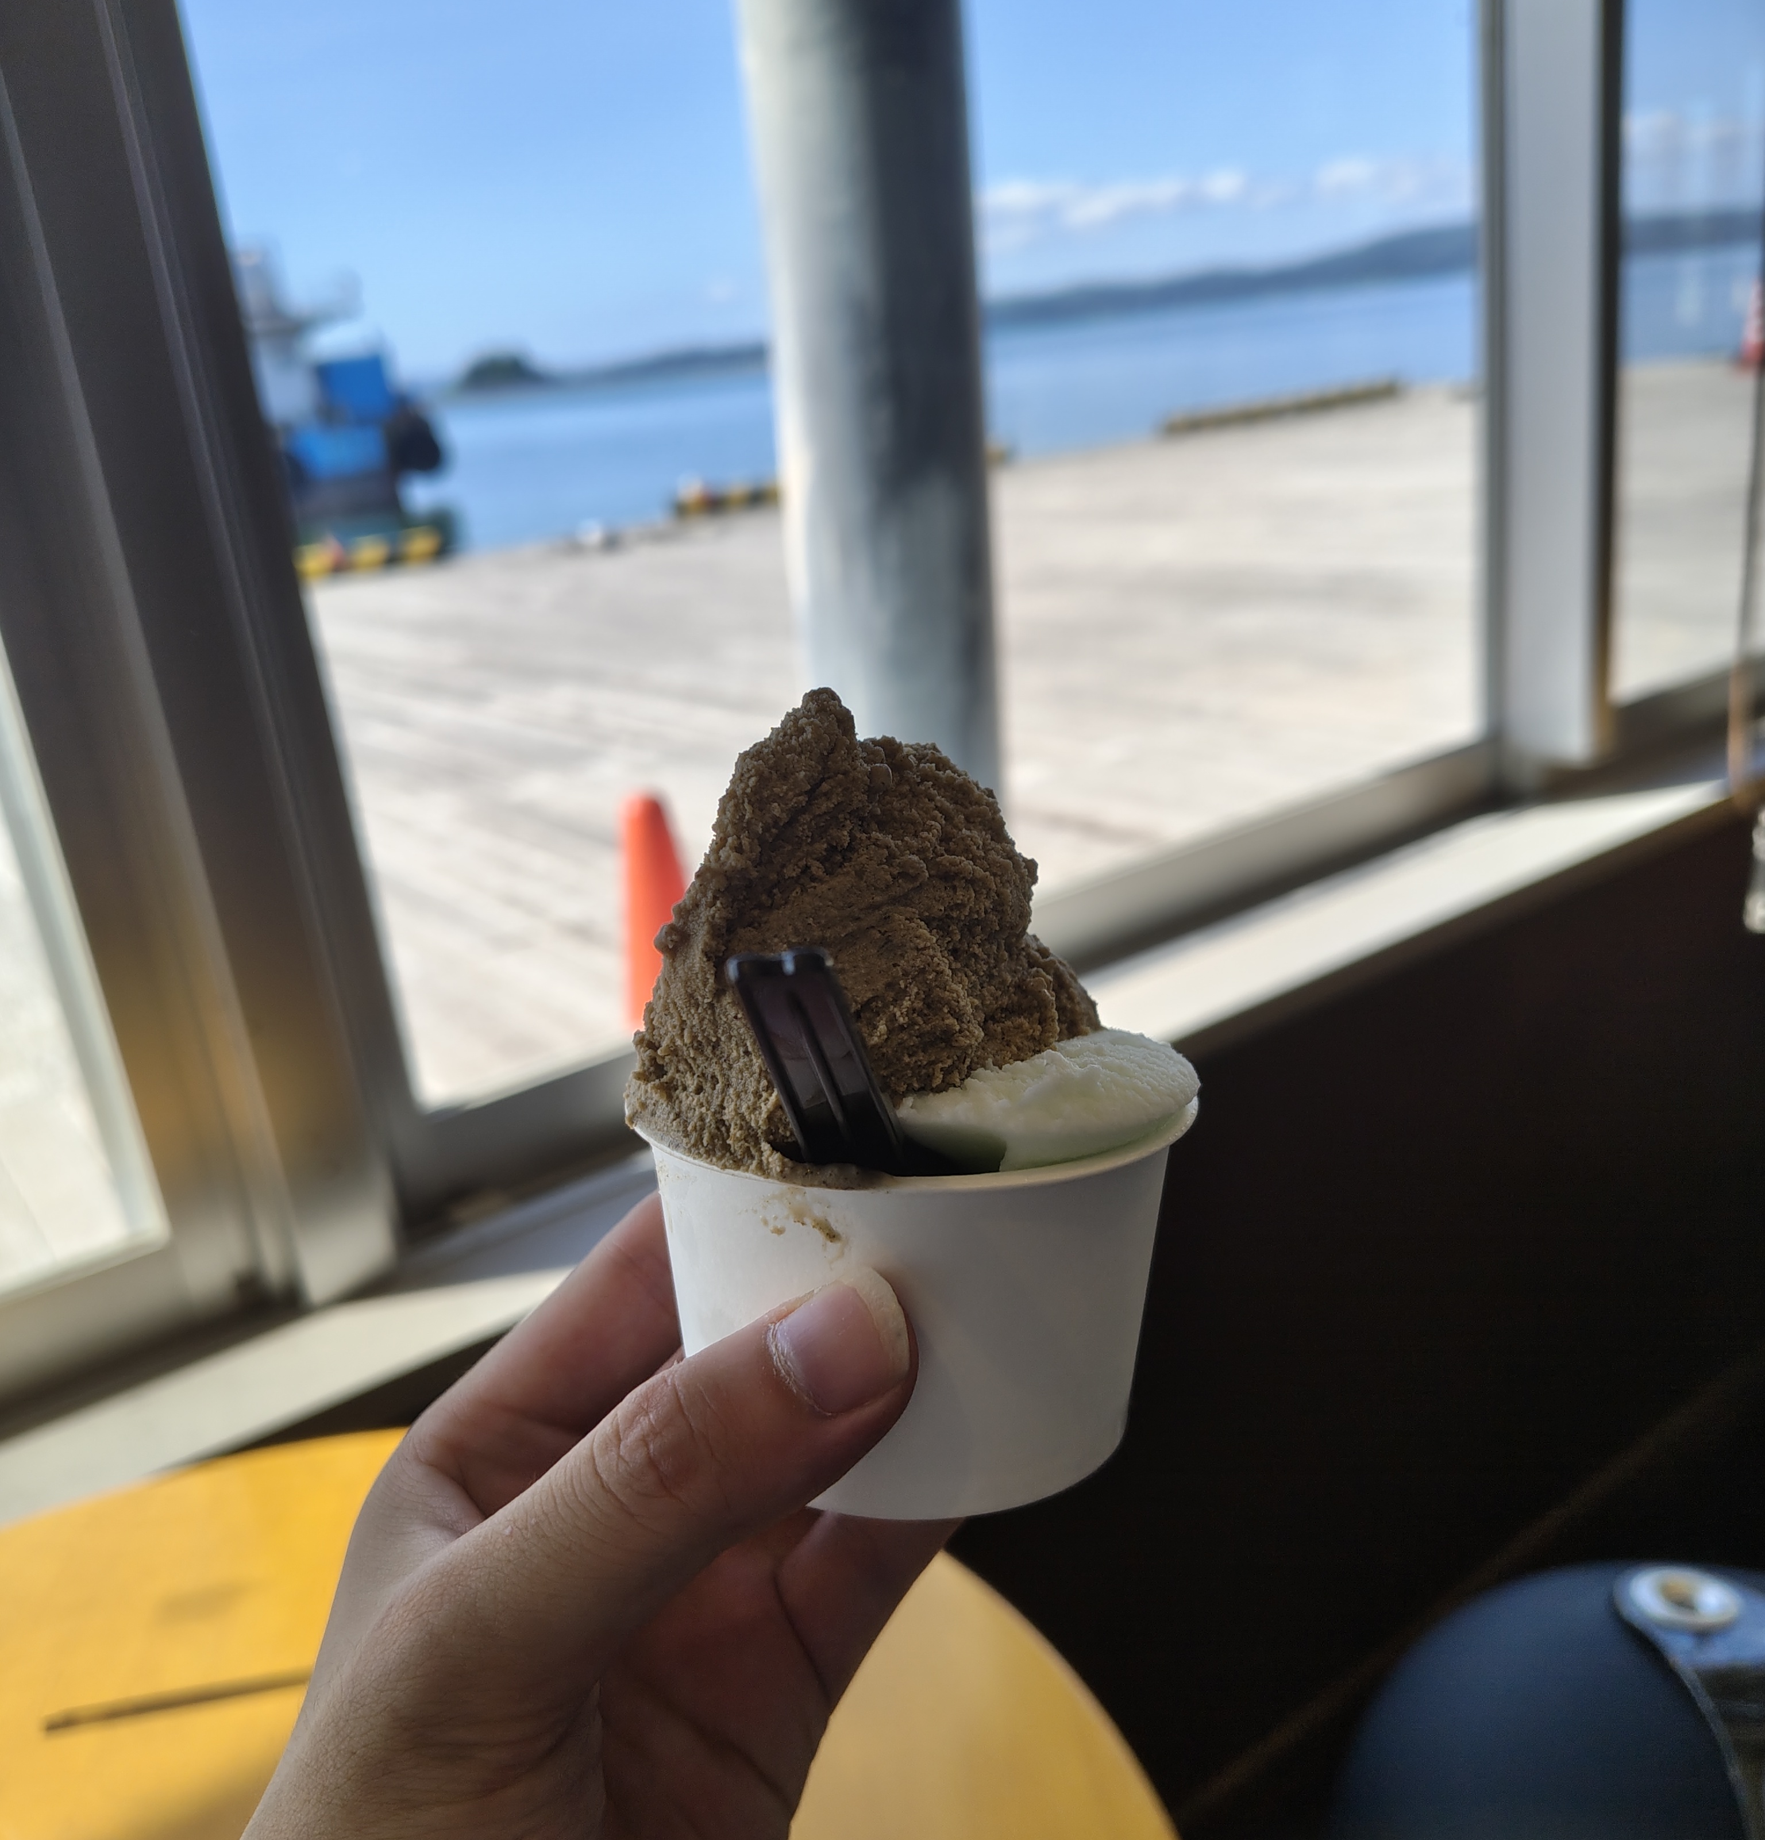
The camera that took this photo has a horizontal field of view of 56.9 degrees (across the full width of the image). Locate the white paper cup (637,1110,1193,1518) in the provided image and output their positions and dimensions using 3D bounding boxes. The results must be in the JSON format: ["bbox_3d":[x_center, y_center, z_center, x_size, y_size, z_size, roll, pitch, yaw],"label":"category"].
[{"bbox_3d":[0.005,0.050,0.247,0.084,0.051,0.084,-1,11,0],"label":"white paper cup"}]

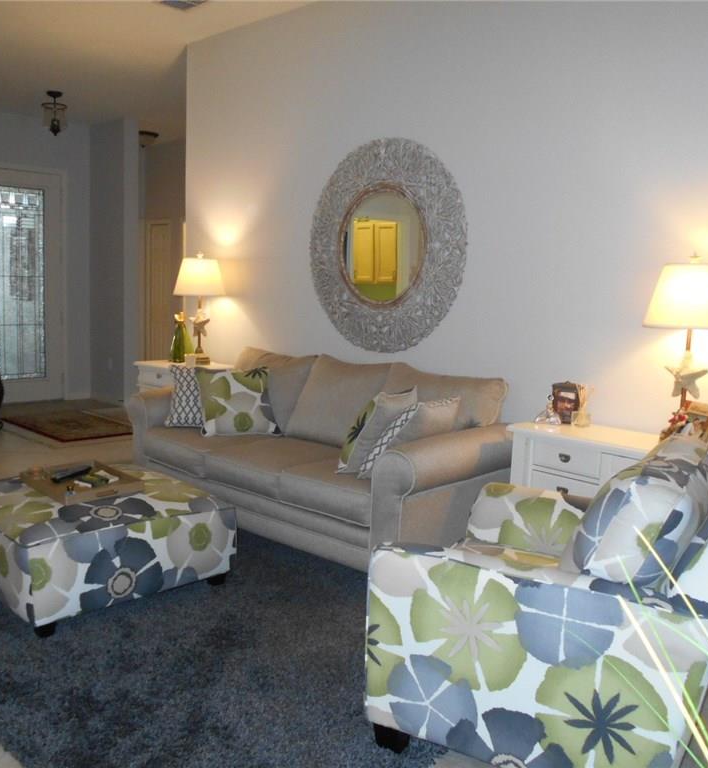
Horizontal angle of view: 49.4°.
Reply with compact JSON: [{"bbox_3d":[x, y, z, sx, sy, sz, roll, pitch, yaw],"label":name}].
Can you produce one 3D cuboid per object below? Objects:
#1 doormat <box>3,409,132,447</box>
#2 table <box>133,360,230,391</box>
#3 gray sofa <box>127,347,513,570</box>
[{"bbox_3d":[-2.633,0.394,7.291,1.340,0.015,0.897,9,9,44],"label":"doormat"},{"bbox_3d":[-1.124,0.279,5.297,0.536,0.825,0.515,8,9,42],"label":"table"},{"bbox_3d":[-0.264,0.351,4.287,2.196,0.964,0.861,8,9,42],"label":"gray sofa"}]

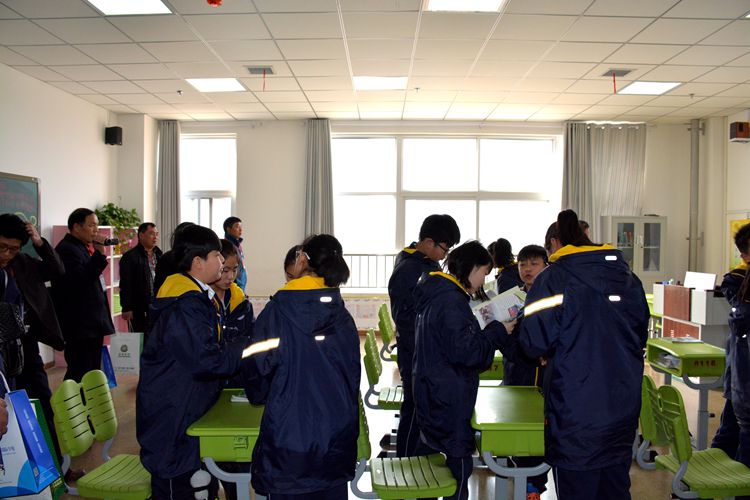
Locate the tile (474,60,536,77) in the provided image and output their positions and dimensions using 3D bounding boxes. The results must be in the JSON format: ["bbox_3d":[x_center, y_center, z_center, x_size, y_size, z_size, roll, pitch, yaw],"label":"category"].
[{"bbox_3d":[1.243,-1.791,5.553,0.600,0.020,0.600,0,2,1],"label":"tile"}]

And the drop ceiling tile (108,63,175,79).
[{"bbox_3d":[-2.328,-1.816,5.683,0.600,0.020,0.600,0,2,1],"label":"drop ceiling tile"}]

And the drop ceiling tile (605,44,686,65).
[{"bbox_3d":[2.425,-1.767,5.042,0.600,0.025,0.600,0,2,1],"label":"drop ceiling tile"}]

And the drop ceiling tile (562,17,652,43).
[{"bbox_3d":[1.841,-1.769,4.422,0.600,0.020,0.600,0,2,1],"label":"drop ceiling tile"}]

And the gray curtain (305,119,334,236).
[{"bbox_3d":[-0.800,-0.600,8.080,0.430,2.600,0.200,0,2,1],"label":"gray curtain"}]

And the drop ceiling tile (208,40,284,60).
[{"bbox_3d":[-1.154,-1.807,5.064,0.600,0.025,0.600,0,2,1],"label":"drop ceiling tile"}]

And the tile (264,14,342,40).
[{"bbox_3d":[-0.559,-1.780,4.455,0.600,0.020,0.600,0,2,1],"label":"tile"}]

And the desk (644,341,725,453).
[{"bbox_3d":[2.208,1.074,3.964,0.440,0.750,0.600,0,2,1],"label":"desk"}]

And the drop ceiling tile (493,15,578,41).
[{"bbox_3d":[1.221,-1.738,4.360,0.600,0.020,0.600,0,2,1],"label":"drop ceiling tile"}]

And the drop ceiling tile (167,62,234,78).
[{"bbox_3d":[-1.742,-1.827,5.674,0.600,0.025,0.600,0,2,1],"label":"drop ceiling tile"}]

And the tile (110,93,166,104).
[{"bbox_3d":[-2.926,-1.879,6.886,0.600,0.020,0.600,0,2,1],"label":"tile"}]

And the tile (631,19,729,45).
[{"bbox_3d":[2.413,-1.731,4.460,0.600,0.020,0.600,0,2,1],"label":"tile"}]

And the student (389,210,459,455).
[{"bbox_3d":[0.312,0.633,3.223,0.460,1.670,0.520,1,2,10],"label":"student"}]

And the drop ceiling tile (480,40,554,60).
[{"bbox_3d":[1.248,-1.789,5.031,0.600,0.020,0.600,0,2,1],"label":"drop ceiling tile"}]

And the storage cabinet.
[{"bbox_3d":[3.692,0.404,8.051,0.790,1.790,0.400,0,2,1],"label":"storage cabinet"}]

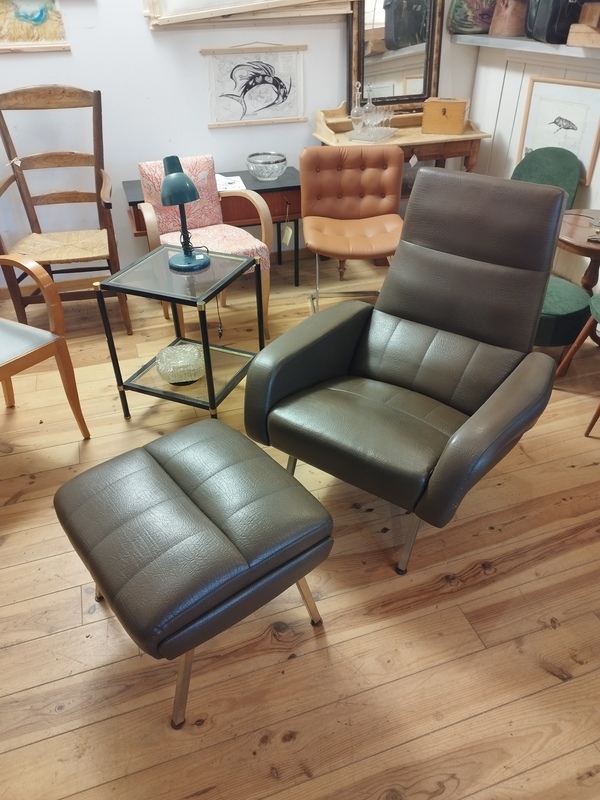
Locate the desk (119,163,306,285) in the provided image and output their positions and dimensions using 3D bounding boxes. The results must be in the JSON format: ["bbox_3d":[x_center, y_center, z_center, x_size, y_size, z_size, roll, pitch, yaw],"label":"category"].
[{"bbox_3d":[-0.458,-0.960,3.251,0.985,0.597,0.440,-12,37,-15],"label":"desk"}]

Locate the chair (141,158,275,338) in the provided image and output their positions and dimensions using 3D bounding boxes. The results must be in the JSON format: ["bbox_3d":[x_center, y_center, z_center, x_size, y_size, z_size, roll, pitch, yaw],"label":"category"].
[{"bbox_3d":[-0.490,-0.713,2.725,0.570,0.805,0.600,-17,39,-22],"label":"chair"}]

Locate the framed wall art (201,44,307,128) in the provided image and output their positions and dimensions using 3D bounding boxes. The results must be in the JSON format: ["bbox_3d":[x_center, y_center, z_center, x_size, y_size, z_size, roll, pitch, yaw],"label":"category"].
[{"bbox_3d":[-0.233,-1.720,3.071,0.580,0.374,0.020,-12,37,-15],"label":"framed wall art"}]

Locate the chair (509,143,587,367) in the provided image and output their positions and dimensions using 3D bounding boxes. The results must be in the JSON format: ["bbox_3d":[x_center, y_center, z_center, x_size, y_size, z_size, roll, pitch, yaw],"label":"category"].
[{"bbox_3d":[1.023,-0.547,2.394,0.460,0.890,0.580,-3,36,-3],"label":"chair"}]

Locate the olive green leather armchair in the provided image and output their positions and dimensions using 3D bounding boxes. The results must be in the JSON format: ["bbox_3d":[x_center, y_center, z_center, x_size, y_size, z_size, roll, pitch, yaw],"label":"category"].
[{"bbox_3d":[0.366,-0.137,1.787,0.780,0.940,0.940,22,41,29],"label":"olive green leather armchair"}]

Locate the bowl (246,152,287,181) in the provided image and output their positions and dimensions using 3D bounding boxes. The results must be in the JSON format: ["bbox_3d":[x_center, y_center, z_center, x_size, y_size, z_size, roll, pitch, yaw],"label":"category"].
[{"bbox_3d":[-0.189,-1.316,3.132,0.226,0.115,0.226,0,35,0],"label":"bowl"}]

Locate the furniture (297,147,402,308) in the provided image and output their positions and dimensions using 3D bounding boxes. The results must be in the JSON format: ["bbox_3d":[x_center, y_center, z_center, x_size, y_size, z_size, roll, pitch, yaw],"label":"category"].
[{"bbox_3d":[0.290,-0.852,2.920,0.560,0.790,0.570,-3,36,-3],"label":"furniture"}]

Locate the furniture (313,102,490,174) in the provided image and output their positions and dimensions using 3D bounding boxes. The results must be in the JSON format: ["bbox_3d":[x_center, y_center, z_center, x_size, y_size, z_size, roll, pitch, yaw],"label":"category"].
[{"bbox_3d":[0.600,-1.315,3.431,0.980,0.945,0.450,-12,37,-15],"label":"furniture"}]

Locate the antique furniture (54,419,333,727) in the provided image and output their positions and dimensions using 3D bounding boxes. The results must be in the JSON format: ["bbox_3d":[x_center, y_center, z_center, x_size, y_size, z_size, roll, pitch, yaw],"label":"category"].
[{"bbox_3d":[-0.269,0.416,1.438,0.500,0.458,0.530,-25,42,-30],"label":"antique furniture"}]

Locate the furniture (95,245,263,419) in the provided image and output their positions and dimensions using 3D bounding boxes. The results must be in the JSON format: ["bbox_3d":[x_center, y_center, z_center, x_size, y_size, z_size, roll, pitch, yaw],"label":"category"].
[{"bbox_3d":[-0.441,-0.247,2.248,0.448,0.600,0.460,13,38,18],"label":"furniture"}]

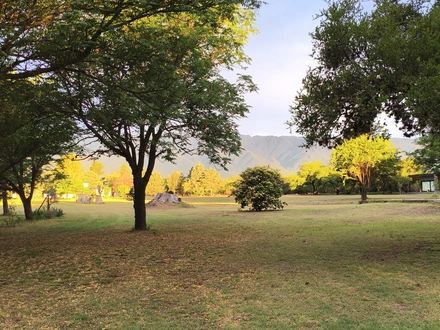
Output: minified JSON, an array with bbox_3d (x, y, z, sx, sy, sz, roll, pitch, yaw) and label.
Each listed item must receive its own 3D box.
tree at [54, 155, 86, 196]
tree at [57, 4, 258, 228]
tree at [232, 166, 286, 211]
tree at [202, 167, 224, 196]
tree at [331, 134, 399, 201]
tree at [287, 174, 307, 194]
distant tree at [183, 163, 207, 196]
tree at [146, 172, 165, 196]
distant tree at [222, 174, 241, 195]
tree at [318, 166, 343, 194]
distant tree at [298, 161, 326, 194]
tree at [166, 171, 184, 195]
[{"bbox_3d":[-25.331,1.779,56.000,5.420,7.120,5.420,0,-4,0],"label":"tree"},{"bbox_3d":[-2.231,-1.660,11.800,7.000,7.760,6.650,0,-4,0],"label":"tree"},{"bbox_3d":[2.546,1.515,21.300,3.480,2.840,3.310,0,-4,0],"label":"tree"},{"bbox_3d":[-1.219,3.095,62.000,4.130,5.630,4.130,0,-4,0],"label":"tree"},{"bbox_3d":[15.303,0.265,35.000,7.200,6.990,6.840,0,-4,0],"label":"tree"},{"bbox_3d":[13.425,3.422,58.000,3.510,3.510,3.510,0,-4,0],"label":"tree"},{"bbox_3d":[-4.784,2.720,62.000,4.500,6.380,4.500,0,-4,0],"label":"distant tree"},{"bbox_3d":[-11.710,3.540,60.000,3.270,4.360,3.270,0,-4,0],"label":"tree"},{"bbox_3d":[2.157,3.658,62.000,3.380,3.750,3.380,0,-4,0],"label":"distant tree"},{"bbox_3d":[18.723,2.626,56.000,4.070,4.740,4.070,0,-4,0],"label":"tree"},{"bbox_3d":[15.673,2.118,56.000,4.740,5.760,4.740,0,-4,0],"label":"distant tree"},{"bbox_3d":[-8.348,3.283,62.000,3.380,4.500,3.380,0,-4,0],"label":"tree"}]

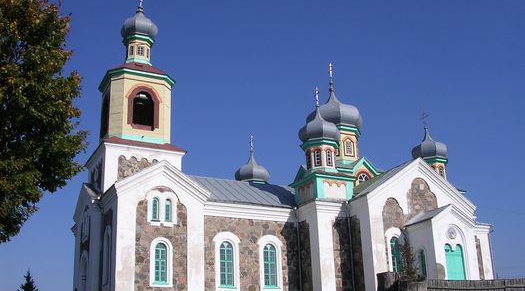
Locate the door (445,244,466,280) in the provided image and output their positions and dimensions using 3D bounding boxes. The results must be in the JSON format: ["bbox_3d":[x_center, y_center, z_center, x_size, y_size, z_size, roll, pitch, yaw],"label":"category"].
[{"bbox_3d":[11.824,7.316,35.519,1.544,2.520,0.210,8,-21,-27],"label":"door"}]

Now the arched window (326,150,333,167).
[{"bbox_3d":[4.935,0.917,42.720,0.522,1.278,0.135,7,-19,-26],"label":"arched window"}]

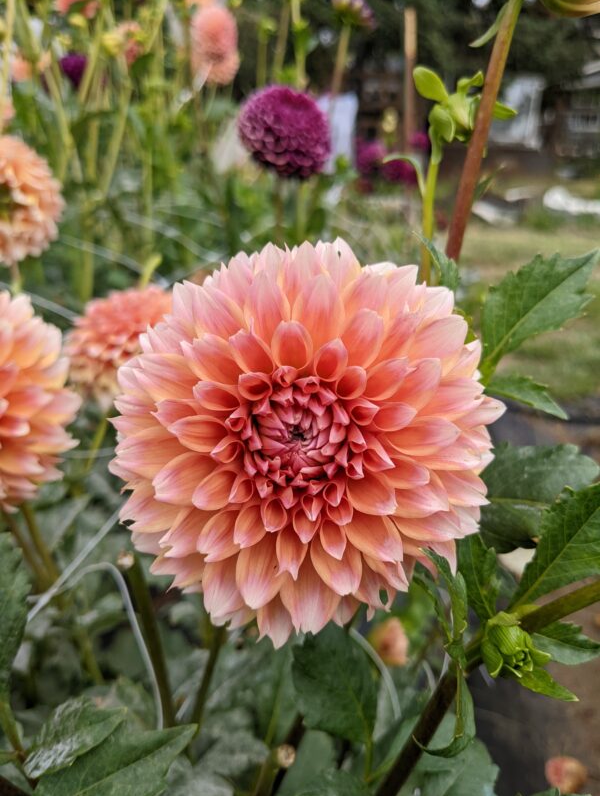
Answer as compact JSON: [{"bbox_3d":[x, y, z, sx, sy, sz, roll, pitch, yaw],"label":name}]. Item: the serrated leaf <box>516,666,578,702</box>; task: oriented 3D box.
[{"bbox_3d":[0.090,0.105,0.231,0.027,0.006,0.011,25,50,11],"label":"serrated leaf"}]

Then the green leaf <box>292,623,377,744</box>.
[{"bbox_3d":[0.017,0.136,0.299,0.046,0.063,0.015,-27,0,-8],"label":"green leaf"}]

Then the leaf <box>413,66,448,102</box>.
[{"bbox_3d":[0.055,-0.132,0.263,0.011,0.022,0.005,-44,0,-25],"label":"leaf"}]

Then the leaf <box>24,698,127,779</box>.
[{"bbox_3d":[-0.102,0.155,0.283,0.051,0.013,0.033,-31,48,-12],"label":"leaf"}]

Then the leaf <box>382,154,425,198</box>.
[{"bbox_3d":[0.052,-0.108,0.300,0.026,0.011,0.009,40,6,3],"label":"leaf"}]

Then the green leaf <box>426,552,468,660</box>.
[{"bbox_3d":[0.057,0.079,0.238,0.011,0.040,0.015,-1,-20,-41],"label":"green leaf"}]

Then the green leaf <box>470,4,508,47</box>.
[{"bbox_3d":[0.076,-0.149,0.249,0.023,0.005,0.006,-47,38,0],"label":"green leaf"}]

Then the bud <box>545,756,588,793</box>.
[{"bbox_3d":[0.192,0.272,0.450,0.031,0.027,0.031,0,22,0],"label":"bud"}]

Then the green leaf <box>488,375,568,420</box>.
[{"bbox_3d":[0.094,0.000,0.260,0.037,0.009,0.020,26,27,6],"label":"green leaf"}]

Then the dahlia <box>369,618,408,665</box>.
[{"bbox_3d":[0.072,0.195,0.500,0.031,0.038,0.031,8,24,18],"label":"dahlia"}]

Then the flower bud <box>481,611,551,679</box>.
[{"bbox_3d":[0.077,0.088,0.222,0.023,0.023,0.023,-9,26,-18],"label":"flower bud"}]

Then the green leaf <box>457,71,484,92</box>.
[{"bbox_3d":[0.087,-0.162,0.320,0.014,0.007,0.009,-28,28,-6],"label":"green leaf"}]

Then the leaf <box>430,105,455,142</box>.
[{"bbox_3d":[0.059,-0.113,0.257,0.010,0.019,0.007,-20,-13,9],"label":"leaf"}]

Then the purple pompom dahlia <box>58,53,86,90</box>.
[{"bbox_3d":[-0.474,-0.680,1.300,0.059,0.066,0.059,0,22,0],"label":"purple pompom dahlia"}]

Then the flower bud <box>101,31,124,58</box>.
[{"bbox_3d":[-0.225,-0.425,0.750,0.029,0.033,0.029,0,22,0],"label":"flower bud"}]

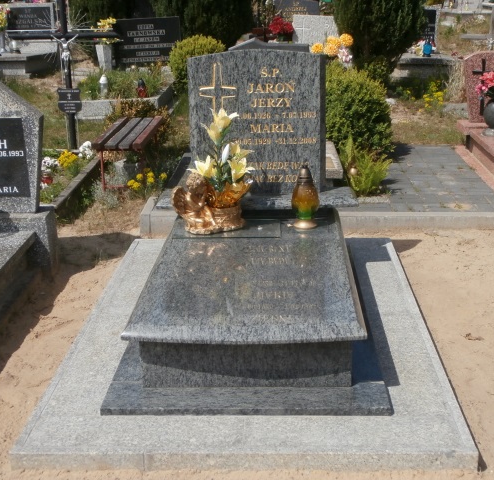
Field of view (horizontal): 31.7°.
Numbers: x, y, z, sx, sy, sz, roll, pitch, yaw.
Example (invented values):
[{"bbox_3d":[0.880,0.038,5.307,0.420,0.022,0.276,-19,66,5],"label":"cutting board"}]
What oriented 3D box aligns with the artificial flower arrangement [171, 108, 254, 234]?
[{"bbox_3d":[-0.172,-0.349,4.319,0.409,0.607,0.241,-1,16,3],"label":"artificial flower arrangement"}]

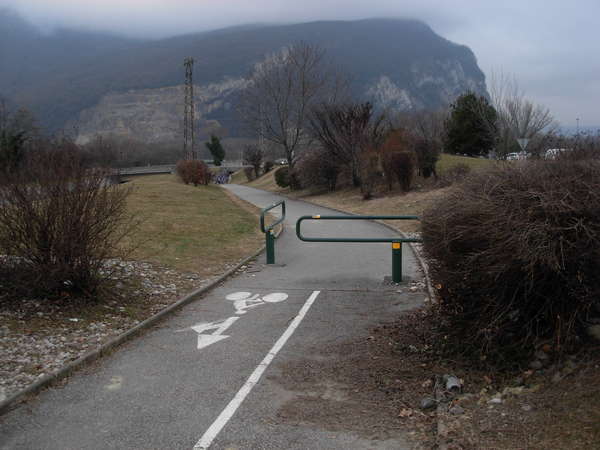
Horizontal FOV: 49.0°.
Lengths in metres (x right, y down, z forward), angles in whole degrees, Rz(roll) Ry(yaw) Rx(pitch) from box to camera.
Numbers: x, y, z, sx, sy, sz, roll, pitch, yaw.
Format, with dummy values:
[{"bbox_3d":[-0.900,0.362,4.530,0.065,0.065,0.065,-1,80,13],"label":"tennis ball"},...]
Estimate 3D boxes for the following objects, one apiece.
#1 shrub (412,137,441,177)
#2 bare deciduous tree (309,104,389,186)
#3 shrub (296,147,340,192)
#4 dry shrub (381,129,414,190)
[{"bbox_3d":[6.818,-3.638,35.500,1.500,2.200,1.500,0,5,0],"label":"shrub"},{"bbox_3d":[2.776,-4.705,38.500,4.400,4.700,4.000,0,5,0],"label":"bare deciduous tree"},{"bbox_3d":[1.095,-3.286,39.000,2.600,2.650,2.500,0,5,0],"label":"shrub"},{"bbox_3d":[4.737,-3.182,32.000,1.600,2.900,1.600,0,5,0],"label":"dry shrub"}]

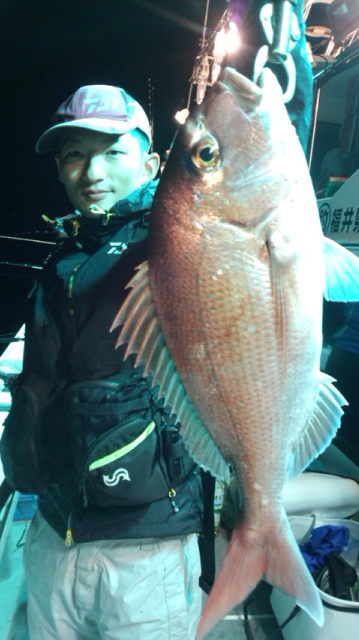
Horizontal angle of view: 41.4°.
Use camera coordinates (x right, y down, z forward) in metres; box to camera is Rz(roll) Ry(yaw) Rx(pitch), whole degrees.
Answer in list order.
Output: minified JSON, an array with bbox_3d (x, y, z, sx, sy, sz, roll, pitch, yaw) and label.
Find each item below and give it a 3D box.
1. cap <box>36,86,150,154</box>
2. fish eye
[{"bbox_3d":[-0.150,-0.357,0.850,0.180,0.140,0.265,1,12,5],"label":"cap"},{"bbox_3d":[0.031,-0.199,0.565,0.035,0.041,0.022,2,6,7],"label":"fish eye"}]

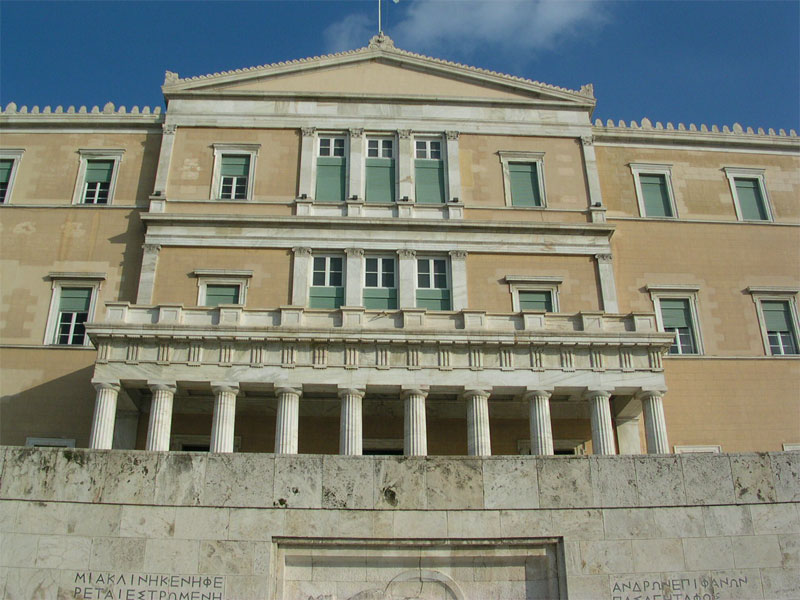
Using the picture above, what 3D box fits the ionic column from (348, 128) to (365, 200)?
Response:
[{"bbox_3d":[-2.067,-6.396,40.455,0.680,4.000,0.500,1,-26,-3],"label":"ionic column"}]

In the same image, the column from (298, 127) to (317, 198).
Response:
[{"bbox_3d":[-4.440,-6.479,41.268,0.740,4.296,0.500,1,-27,-3],"label":"column"}]

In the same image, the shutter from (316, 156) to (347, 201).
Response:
[{"bbox_3d":[-3.233,-5.664,40.361,1.370,2.420,0.120,1,-26,-3],"label":"shutter"}]

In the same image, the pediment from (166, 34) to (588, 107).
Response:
[{"bbox_3d":[-0.939,-11.358,42.615,21.327,4.068,1.200,1,-26,-3],"label":"pediment"}]

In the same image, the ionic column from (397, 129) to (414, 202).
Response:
[{"bbox_3d":[0.261,-6.385,40.595,0.700,4.000,0.500,1,-26,-3],"label":"ionic column"}]

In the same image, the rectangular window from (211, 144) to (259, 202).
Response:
[{"bbox_3d":[-7.698,-5.967,40.016,2.150,3.000,0.350,1,-26,-3],"label":"rectangular window"}]

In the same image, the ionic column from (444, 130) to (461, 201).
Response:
[{"bbox_3d":[2.579,-6.446,41.691,0.683,4.108,0.500,1,-27,-3],"label":"ionic column"}]

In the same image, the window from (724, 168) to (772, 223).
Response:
[{"bbox_3d":[17.155,-5.122,41.913,2.050,2.950,0.350,1,-26,-3],"label":"window"}]

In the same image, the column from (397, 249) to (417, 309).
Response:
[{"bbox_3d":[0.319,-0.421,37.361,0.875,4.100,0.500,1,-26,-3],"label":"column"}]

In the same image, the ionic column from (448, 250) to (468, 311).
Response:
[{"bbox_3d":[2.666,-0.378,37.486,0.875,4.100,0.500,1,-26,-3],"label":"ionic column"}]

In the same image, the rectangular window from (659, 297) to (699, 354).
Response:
[{"bbox_3d":[12.446,1.209,38.147,1.425,2.805,0.300,1,-26,-3],"label":"rectangular window"}]

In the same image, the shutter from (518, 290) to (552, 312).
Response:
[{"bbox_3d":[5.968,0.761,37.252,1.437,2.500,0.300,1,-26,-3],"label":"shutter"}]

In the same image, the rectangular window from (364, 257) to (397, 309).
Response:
[{"bbox_3d":[-0.871,-0.309,37.456,1.487,3.400,0.300,1,-26,-3],"label":"rectangular window"}]

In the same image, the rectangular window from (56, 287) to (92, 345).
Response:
[{"bbox_3d":[-14.051,0.725,36.762,1.411,2.805,0.300,1,-26,-3],"label":"rectangular window"}]

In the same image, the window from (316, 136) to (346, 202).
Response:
[{"bbox_3d":[-3.317,-6.271,41.456,1.463,3.837,0.300,1,-27,-3],"label":"window"}]

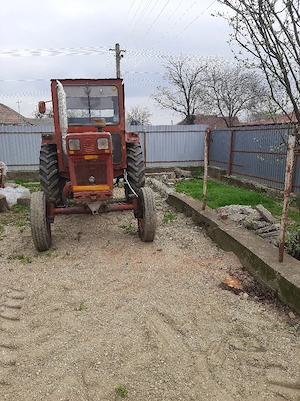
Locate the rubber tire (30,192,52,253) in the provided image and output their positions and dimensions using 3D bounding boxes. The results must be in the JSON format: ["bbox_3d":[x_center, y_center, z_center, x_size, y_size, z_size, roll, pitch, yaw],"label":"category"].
[{"bbox_3d":[-1.563,0.303,4.533,0.180,0.850,0.850,-3,9,-10],"label":"rubber tire"}]

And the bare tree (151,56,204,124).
[{"bbox_3d":[1.933,-5.895,21.336,3.700,7.550,3.510,-1,9,0],"label":"bare tree"}]

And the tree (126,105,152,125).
[{"bbox_3d":[-0.989,-6.330,30.374,2.670,5.610,2.540,-1,9,0],"label":"tree"}]

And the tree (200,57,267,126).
[{"bbox_3d":[5.777,-6.064,21.827,4.650,7.580,4.420,-1,9,0],"label":"tree"}]

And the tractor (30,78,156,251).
[{"bbox_3d":[-1.077,-0.874,5.895,2.060,2.720,3.750,-3,9,-10],"label":"tractor"}]

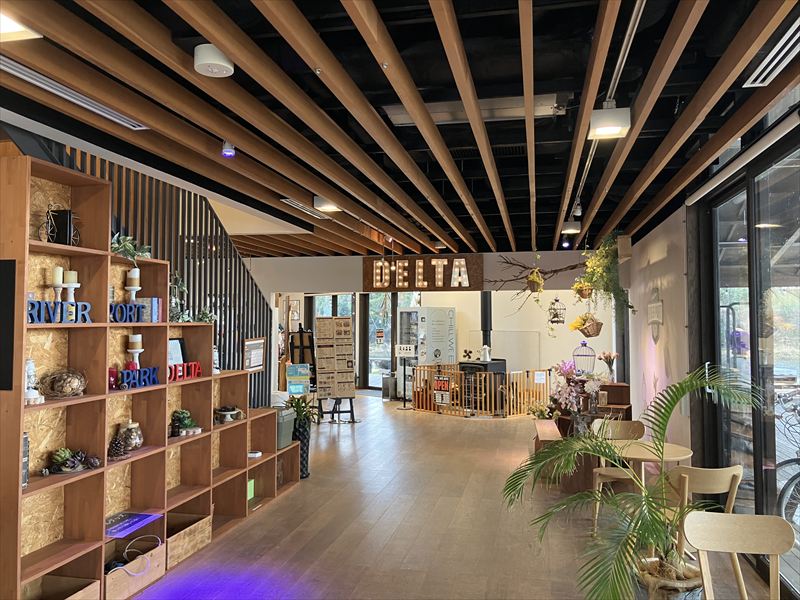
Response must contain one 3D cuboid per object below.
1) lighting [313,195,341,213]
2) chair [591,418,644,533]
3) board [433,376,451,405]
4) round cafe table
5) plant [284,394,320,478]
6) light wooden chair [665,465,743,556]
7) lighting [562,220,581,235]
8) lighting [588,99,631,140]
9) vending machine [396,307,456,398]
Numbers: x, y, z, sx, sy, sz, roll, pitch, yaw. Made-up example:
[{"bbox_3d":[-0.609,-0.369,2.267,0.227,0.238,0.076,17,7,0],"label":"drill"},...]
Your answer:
[{"bbox_3d":[-0.700,-0.941,6.316,0.220,0.120,0.220,0,-2,12],"label":"lighting"},{"bbox_3d":[1.669,1.331,4.898,0.440,0.760,0.510,0,-2,14],"label":"chair"},{"bbox_3d":[0.702,1.505,10.820,0.340,0.480,0.030,-2,-3,44],"label":"board"},{"bbox_3d":[1.546,1.325,4.178,0.610,0.720,0.610,0,-2,0],"label":"round cafe table"},{"bbox_3d":[-0.943,1.342,6.384,0.340,0.820,0.340,0,-2,0],"label":"plant"},{"bbox_3d":[1.667,1.289,3.693,0.440,0.760,0.490,0,-2,2],"label":"light wooden chair"},{"bbox_3d":[2.066,-0.880,7.776,0.217,0.125,0.217,0,-2,12],"label":"lighting"},{"bbox_3d":[1.216,-1.037,3.761,0.217,0.145,0.215,0,-2,12],"label":"lighting"},{"bbox_3d":[0.532,1.068,12.940,0.790,1.830,0.850,2,-3,-43],"label":"vending machine"}]

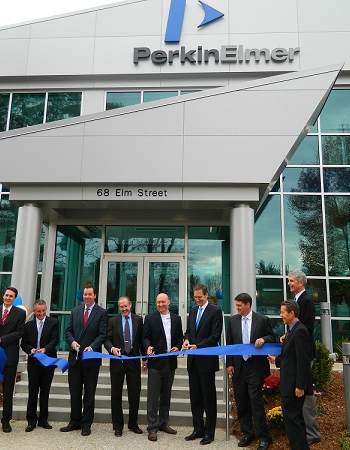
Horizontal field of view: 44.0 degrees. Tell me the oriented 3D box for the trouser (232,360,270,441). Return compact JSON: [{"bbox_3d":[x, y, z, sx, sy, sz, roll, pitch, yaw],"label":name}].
[{"bbox_3d":[0.911,2.081,5.228,0.430,0.950,0.310,-3,-13,20],"label":"trouser"}]

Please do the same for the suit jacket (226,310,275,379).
[{"bbox_3d":[0.930,1.478,5.337,0.580,0.809,0.360,-3,-13,20],"label":"suit jacket"}]

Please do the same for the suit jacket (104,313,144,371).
[{"bbox_3d":[-0.690,1.553,5.817,0.520,0.743,0.340,2,-12,-6],"label":"suit jacket"}]

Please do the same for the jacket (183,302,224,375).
[{"bbox_3d":[0.364,1.436,5.529,0.470,0.850,0.320,-6,-14,31],"label":"jacket"}]

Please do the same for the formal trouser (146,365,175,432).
[{"bbox_3d":[-0.180,2.086,5.477,0.400,0.960,0.320,2,-12,-5],"label":"formal trouser"}]

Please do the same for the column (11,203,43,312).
[{"bbox_3d":[-2.903,1.069,8.334,0.455,2.910,0.455,0,-12,4],"label":"column"}]

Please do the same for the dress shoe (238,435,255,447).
[{"bbox_3d":[0.820,2.496,5.062,0.110,0.105,0.300,-7,-15,34],"label":"dress shoe"}]

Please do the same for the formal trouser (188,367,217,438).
[{"bbox_3d":[0.335,2.091,5.394,0.370,0.940,0.320,-5,-14,25],"label":"formal trouser"}]

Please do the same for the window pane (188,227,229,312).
[{"bbox_3d":[0.780,0.998,9.698,0.963,1.971,0.060,0,-12,4],"label":"window pane"}]

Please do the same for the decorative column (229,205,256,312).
[{"bbox_3d":[1.256,1.025,8.003,0.460,2.900,0.460,0,-13,4],"label":"decorative column"}]

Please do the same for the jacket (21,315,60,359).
[{"bbox_3d":[-1.793,1.528,5.770,0.500,0.650,0.290,4,-12,-11],"label":"jacket"}]

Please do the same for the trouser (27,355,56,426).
[{"bbox_3d":[-1.759,2.123,5.706,0.370,0.900,0.290,2,-13,-4],"label":"trouser"}]

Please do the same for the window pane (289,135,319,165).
[{"bbox_3d":[3.294,-1.958,11.383,0.988,0.818,0.050,0,-12,3],"label":"window pane"}]

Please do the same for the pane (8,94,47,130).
[{"bbox_3d":[-5.137,-3.808,14.963,1.174,1.589,0.060,1,-12,3],"label":"pane"}]

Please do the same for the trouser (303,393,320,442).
[{"bbox_3d":[1.406,1.873,4.928,0.320,0.970,0.360,7,-14,-25],"label":"trouser"}]

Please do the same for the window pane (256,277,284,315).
[{"bbox_3d":[2.349,1.873,11.242,1.004,0.934,0.050,0,-12,4],"label":"window pane"}]

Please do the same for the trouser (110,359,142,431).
[{"bbox_3d":[-0.658,2.198,5.709,0.416,0.945,0.300,2,-12,-6],"label":"trouser"}]

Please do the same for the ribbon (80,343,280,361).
[{"bbox_3d":[0.022,1.489,5.073,2.396,0.170,0.140,-2,-13,13],"label":"ribbon"}]

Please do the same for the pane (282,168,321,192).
[{"bbox_3d":[3.477,-1.204,11.818,1.004,0.722,0.050,0,-12,4],"label":"pane"}]

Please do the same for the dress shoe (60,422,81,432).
[{"bbox_3d":[-1.330,2.580,5.574,0.300,0.110,0.110,10,-15,-33],"label":"dress shoe"}]

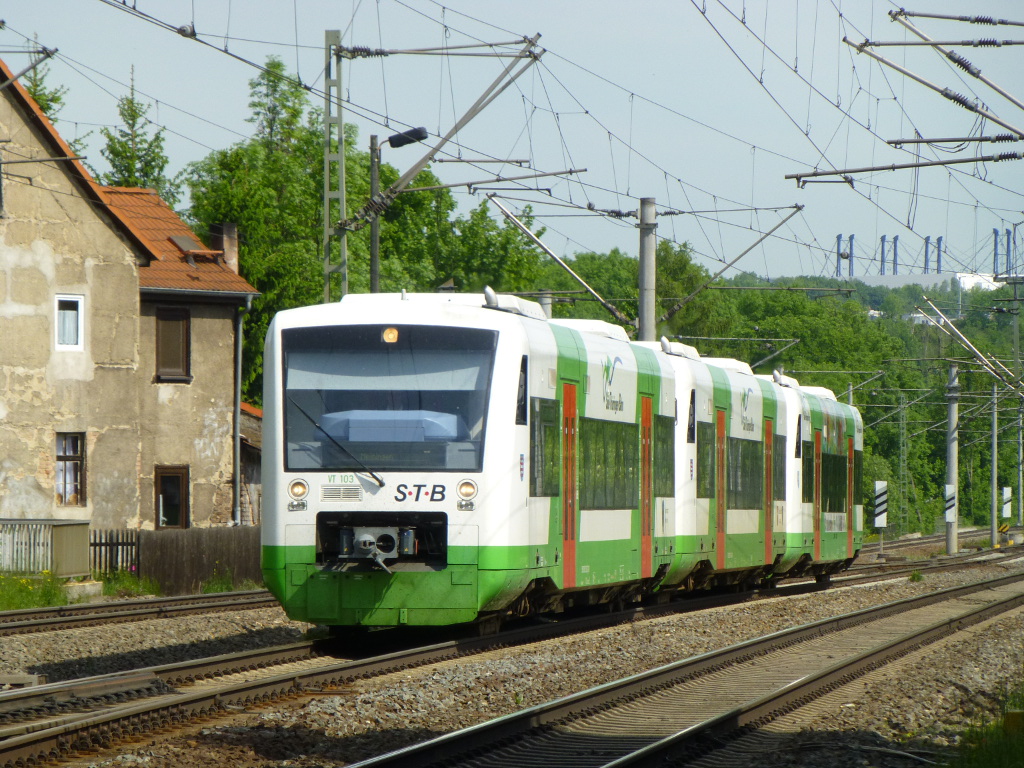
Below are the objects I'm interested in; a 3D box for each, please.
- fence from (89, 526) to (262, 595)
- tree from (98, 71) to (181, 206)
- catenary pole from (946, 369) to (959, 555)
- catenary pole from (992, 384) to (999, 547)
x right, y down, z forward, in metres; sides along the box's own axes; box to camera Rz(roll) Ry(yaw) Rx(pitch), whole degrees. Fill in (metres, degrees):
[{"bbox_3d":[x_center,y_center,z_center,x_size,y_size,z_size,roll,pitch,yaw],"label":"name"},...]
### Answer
[{"bbox_3d":[-5.500,2.970,122.500,0.100,1.100,15.000,0,-1,8],"label":"fence"},{"bbox_3d":[-8.267,-1.176,159.903,4.300,11.400,4.300,0,-1,0],"label":"tree"},{"bbox_3d":[18.851,3.229,315.000,0.480,8.100,0.480,0,-1,6],"label":"catenary pole"},{"bbox_3d":[23.500,3.961,358.000,0.280,7.900,0.280,0,-1,6],"label":"catenary pole"}]

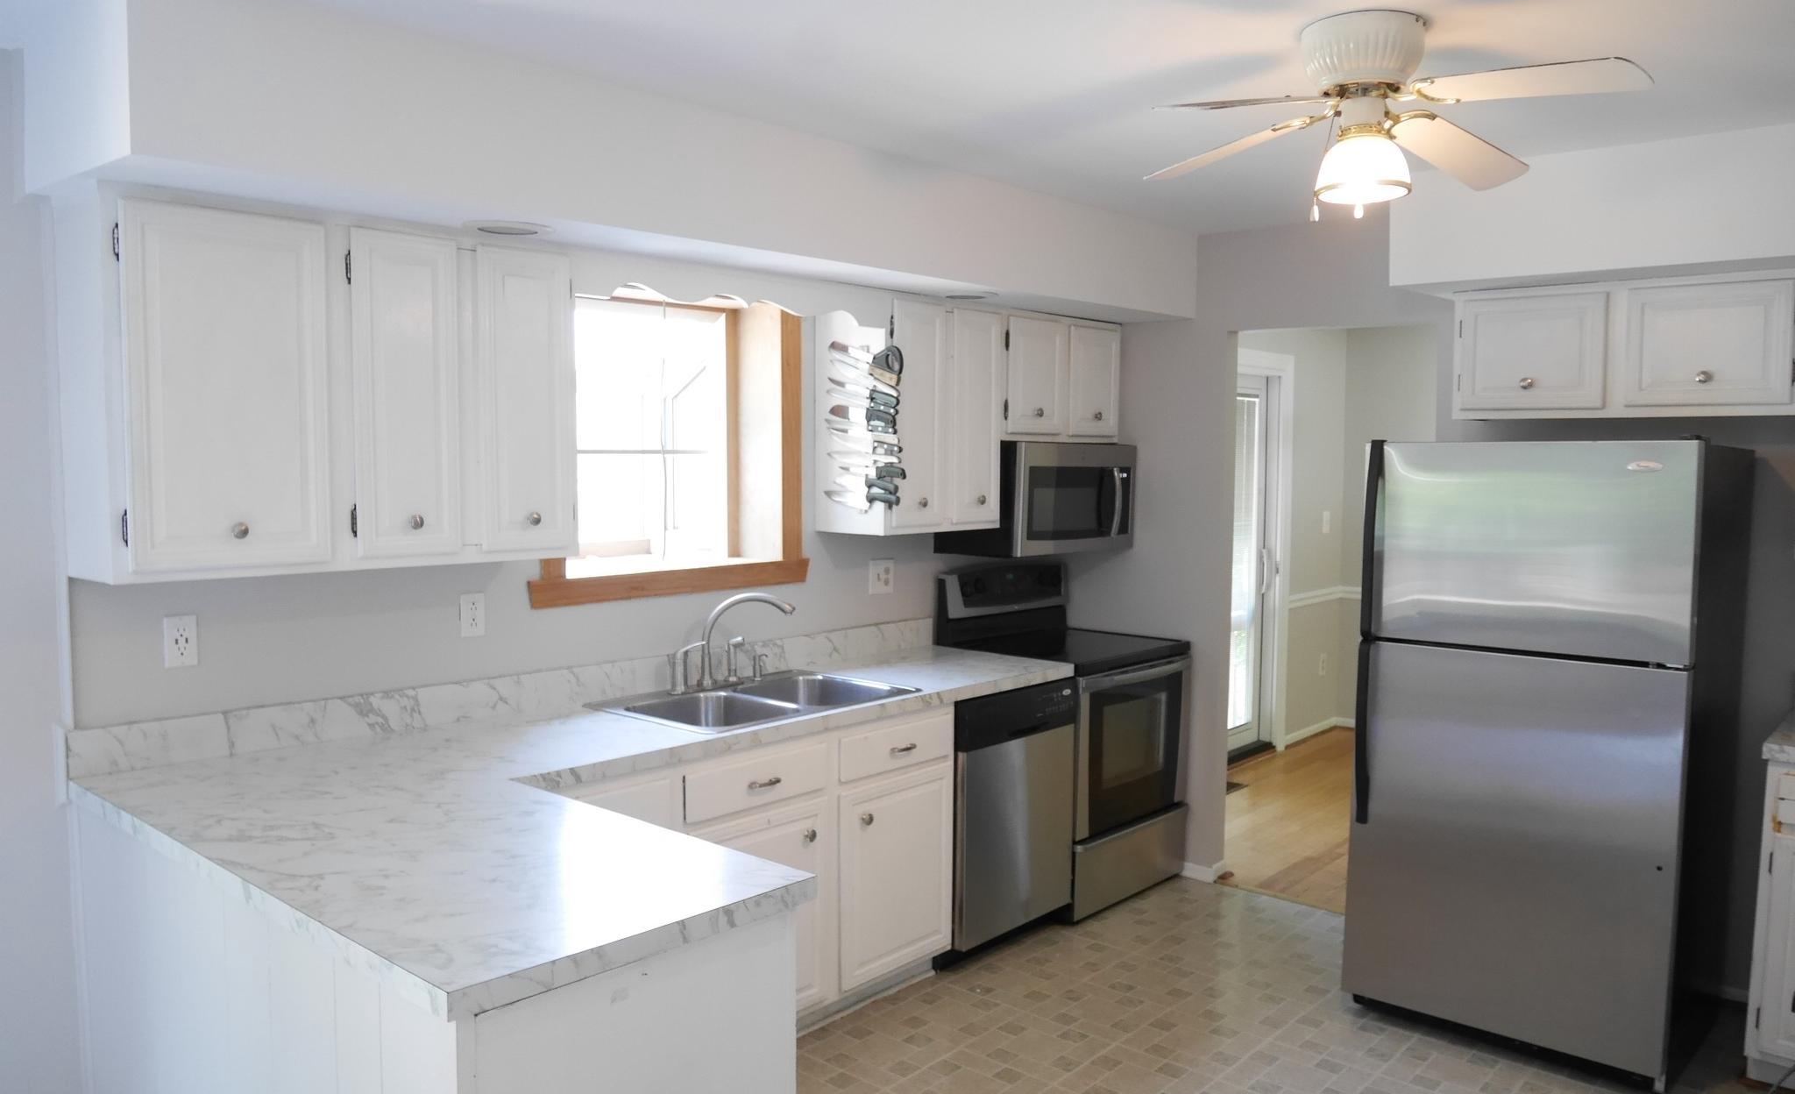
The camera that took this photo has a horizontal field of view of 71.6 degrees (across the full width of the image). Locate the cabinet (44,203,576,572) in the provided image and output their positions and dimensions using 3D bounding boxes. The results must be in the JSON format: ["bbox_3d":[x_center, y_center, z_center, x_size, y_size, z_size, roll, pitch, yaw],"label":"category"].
[{"bbox_3d":[-1.280,-0.345,2.857,0.334,0.772,1.024,4,5,42],"label":"cabinet"}]

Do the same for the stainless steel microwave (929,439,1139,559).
[{"bbox_3d":[0.555,-0.191,4.856,0.414,0.413,0.767,4,5,42],"label":"stainless steel microwave"}]

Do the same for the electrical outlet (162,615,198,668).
[{"bbox_3d":[-1.601,0.213,2.786,0.008,0.115,0.070,4,5,42],"label":"electrical outlet"}]

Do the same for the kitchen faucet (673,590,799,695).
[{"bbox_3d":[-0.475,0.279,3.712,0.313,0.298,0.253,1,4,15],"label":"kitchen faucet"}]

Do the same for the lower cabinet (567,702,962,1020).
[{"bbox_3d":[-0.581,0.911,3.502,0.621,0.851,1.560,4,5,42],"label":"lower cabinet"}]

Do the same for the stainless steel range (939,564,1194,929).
[{"bbox_3d":[0.653,0.695,4.789,0.697,1.190,0.768,4,5,42],"label":"stainless steel range"}]

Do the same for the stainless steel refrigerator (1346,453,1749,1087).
[{"bbox_3d":[1.927,0.533,3.711,0.838,1.677,0.813,4,5,42],"label":"stainless steel refrigerator"}]

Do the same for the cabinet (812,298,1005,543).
[{"bbox_3d":[0.061,-0.440,4.346,0.334,0.782,0.624,4,5,42],"label":"cabinet"}]

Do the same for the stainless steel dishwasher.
[{"bbox_3d":[0.165,0.859,4.295,0.626,0.841,0.613,4,5,42],"label":"stainless steel dishwasher"}]

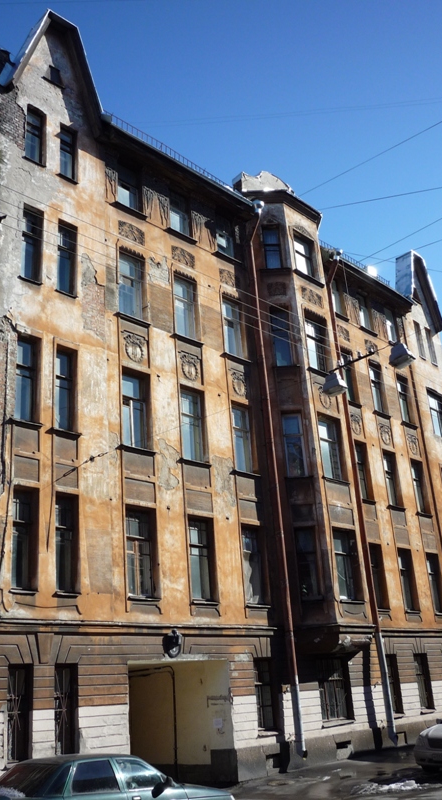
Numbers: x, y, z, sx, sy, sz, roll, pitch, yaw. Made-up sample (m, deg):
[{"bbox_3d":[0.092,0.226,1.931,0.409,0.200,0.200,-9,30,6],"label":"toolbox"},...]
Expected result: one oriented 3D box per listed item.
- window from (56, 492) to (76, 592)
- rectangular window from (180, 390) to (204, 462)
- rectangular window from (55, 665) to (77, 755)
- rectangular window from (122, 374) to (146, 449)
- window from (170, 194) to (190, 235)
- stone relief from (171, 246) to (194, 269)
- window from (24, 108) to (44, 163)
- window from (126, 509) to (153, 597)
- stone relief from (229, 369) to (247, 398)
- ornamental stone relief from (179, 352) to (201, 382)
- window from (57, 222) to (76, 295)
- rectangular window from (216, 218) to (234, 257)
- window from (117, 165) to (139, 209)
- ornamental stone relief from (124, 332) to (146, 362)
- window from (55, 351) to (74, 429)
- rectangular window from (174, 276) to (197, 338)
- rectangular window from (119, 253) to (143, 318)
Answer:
[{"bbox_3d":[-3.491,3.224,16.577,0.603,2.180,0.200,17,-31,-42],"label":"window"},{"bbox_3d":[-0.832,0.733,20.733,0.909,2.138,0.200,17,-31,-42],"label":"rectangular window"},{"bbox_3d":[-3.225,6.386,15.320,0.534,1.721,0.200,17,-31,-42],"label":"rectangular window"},{"bbox_3d":[-2.221,0.290,18.882,0.858,2.050,0.180,18,-31,-42],"label":"rectangular window"},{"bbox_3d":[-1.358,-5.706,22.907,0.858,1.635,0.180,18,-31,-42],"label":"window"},{"bbox_3d":[-1.131,-4.356,22.679,0.959,0.487,0.100,17,-31,-42],"label":"stone relief"},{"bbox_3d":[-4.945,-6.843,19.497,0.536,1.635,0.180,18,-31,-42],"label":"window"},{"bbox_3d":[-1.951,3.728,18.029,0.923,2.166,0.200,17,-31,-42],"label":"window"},{"bbox_3d":[0.547,-0.476,22.022,0.657,0.804,0.100,18,-31,-42],"label":"stone relief"},{"bbox_3d":[-0.858,-0.922,20.686,0.670,0.804,0.100,18,-31,-42],"label":"ornamental stone relief"},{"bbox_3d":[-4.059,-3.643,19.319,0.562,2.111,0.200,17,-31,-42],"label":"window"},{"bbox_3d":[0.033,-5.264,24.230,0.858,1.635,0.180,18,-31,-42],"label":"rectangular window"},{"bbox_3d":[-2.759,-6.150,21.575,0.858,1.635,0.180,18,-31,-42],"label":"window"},{"bbox_3d":[-2.293,-1.356,19.925,0.820,0.834,0.100,17,-31,-42],"label":"ornamental stone relief"},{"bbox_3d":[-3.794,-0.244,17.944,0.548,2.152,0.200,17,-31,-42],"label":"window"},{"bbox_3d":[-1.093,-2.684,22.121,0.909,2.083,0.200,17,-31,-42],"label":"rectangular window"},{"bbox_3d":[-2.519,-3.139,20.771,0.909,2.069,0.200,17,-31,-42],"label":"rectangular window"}]

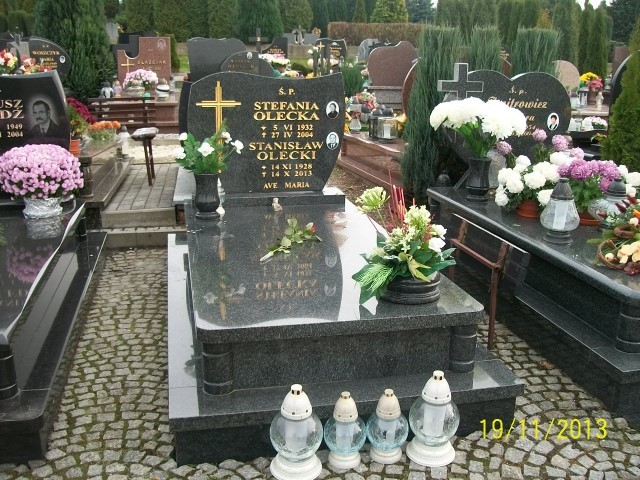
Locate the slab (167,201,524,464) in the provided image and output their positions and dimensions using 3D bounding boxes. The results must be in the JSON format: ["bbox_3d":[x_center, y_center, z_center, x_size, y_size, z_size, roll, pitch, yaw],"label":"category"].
[{"bbox_3d":[-0.120,0.223,3.394,1.270,0.448,2.369,-2,15,-12],"label":"slab"}]

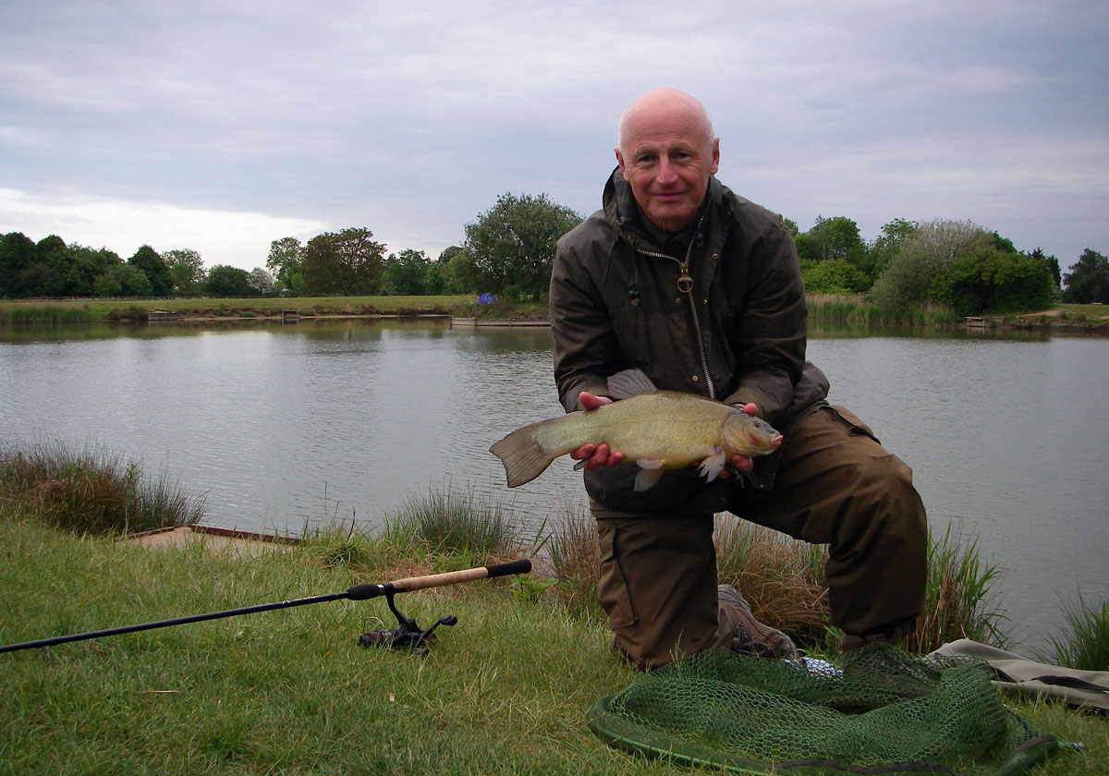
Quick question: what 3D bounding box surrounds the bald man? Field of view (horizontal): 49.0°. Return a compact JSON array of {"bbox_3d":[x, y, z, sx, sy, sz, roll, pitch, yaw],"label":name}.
[{"bbox_3d":[0.355,0.000,2.360,0.730,1.130,0.840,0,4,3],"label":"bald man"}]

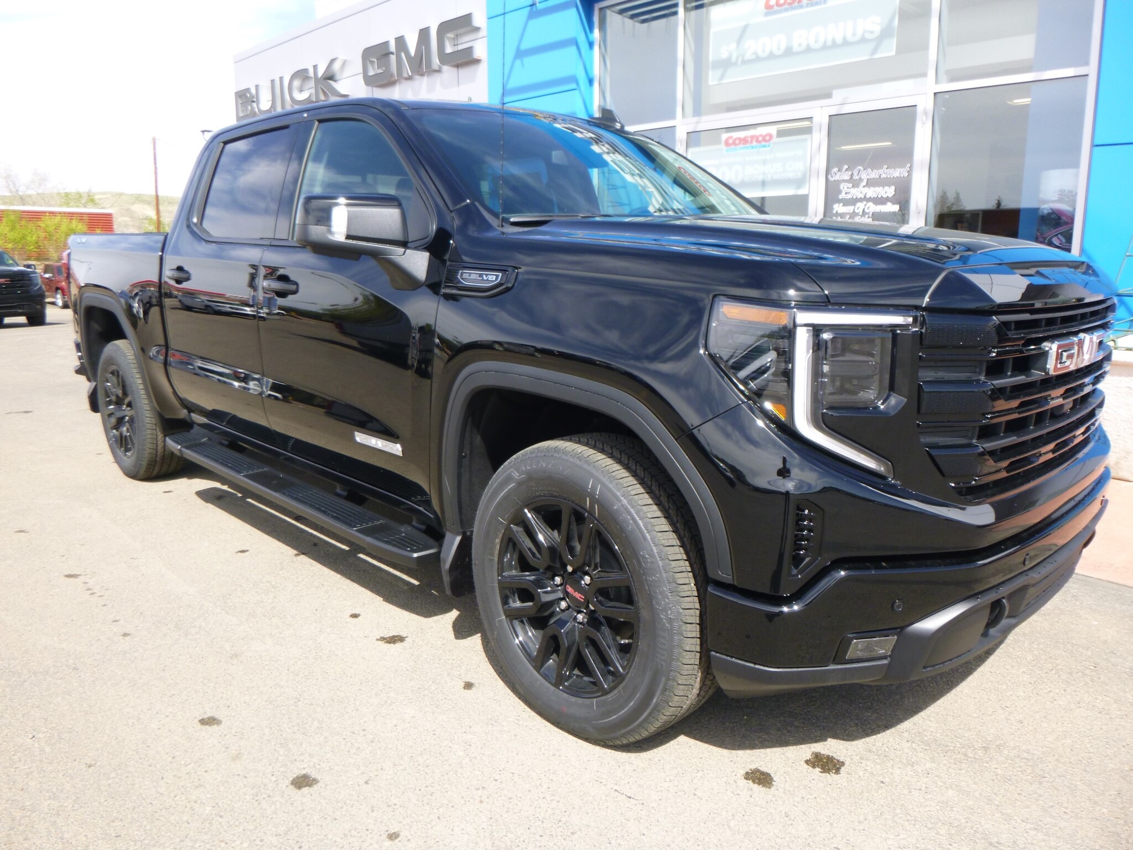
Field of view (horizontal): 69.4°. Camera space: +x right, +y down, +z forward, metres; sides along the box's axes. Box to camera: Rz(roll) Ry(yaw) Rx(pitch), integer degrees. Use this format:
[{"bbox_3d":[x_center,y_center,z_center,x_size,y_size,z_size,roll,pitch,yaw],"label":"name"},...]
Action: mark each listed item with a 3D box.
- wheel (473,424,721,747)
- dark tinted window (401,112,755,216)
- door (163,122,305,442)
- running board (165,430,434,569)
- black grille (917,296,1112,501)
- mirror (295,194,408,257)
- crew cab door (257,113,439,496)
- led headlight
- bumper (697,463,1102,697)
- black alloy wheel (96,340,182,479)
[{"bbox_3d":[0.080,0.441,2.295,0.280,0.822,0.838,-8,14,-44],"label":"wheel"},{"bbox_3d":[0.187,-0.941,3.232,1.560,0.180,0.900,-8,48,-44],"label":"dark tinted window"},{"bbox_3d":[-1.573,-0.687,3.812,0.270,1.350,1.140,-8,14,-44],"label":"door"},{"bbox_3d":[-1.220,0.254,3.400,0.220,0.090,2.380,-8,14,-44],"label":"running board"},{"bbox_3d":[1.275,-0.088,2.238,1.260,0.510,0.250,-8,14,-44],"label":"black grille"},{"bbox_3d":[-0.650,-0.612,2.534,0.270,0.200,0.230,-8,14,-44],"label":"mirror"},{"bbox_3d":[-0.747,-0.517,2.986,0.270,1.350,1.280,-8,14,-44],"label":"crew cab door"},{"bbox_3d":[0.544,-0.068,1.832,0.410,0.420,0.360,-8,14,-44],"label":"led headlight"},{"bbox_3d":[1.202,0.357,2.379,2.040,0.430,0.500,-8,14,-44],"label":"bumper"},{"bbox_3d":[-2.542,-0.099,4.914,0.280,0.822,0.836,-8,14,-44],"label":"black alloy wheel"}]

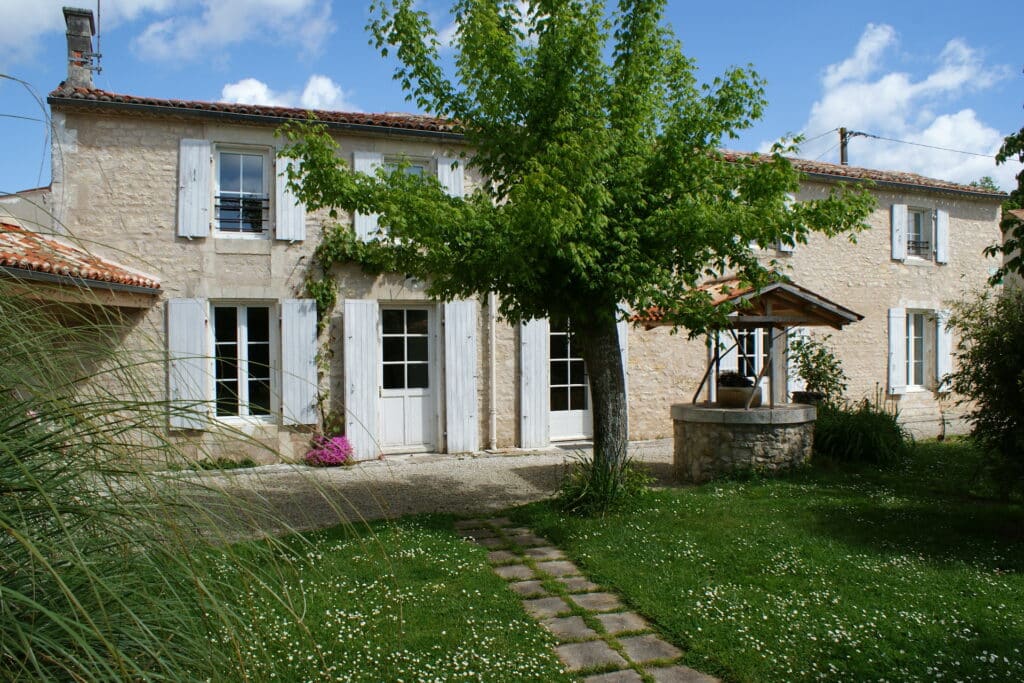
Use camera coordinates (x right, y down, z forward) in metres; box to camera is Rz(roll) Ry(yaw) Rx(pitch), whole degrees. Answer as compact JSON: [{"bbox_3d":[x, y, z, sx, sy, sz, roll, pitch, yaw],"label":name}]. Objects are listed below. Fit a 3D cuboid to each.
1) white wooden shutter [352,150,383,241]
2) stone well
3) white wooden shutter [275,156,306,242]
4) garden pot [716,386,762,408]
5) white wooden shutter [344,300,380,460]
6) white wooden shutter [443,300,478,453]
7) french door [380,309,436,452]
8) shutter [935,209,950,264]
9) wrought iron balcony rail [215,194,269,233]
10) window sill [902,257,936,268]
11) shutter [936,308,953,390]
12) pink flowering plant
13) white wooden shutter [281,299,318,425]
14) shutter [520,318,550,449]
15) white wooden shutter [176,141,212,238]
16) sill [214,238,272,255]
[{"bbox_3d":[-2.000,-2.014,10.728,0.390,1.220,0.050,-1,0,-23],"label":"white wooden shutter"},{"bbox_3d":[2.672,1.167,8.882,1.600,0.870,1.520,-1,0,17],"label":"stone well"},{"bbox_3d":[-3.123,-2.095,10.864,0.411,1.317,0.045,-1,0,-23],"label":"white wooden shutter"},{"bbox_3d":[2.871,0.708,9.680,0.550,0.265,0.530,0,0,16],"label":"garden pot"},{"bbox_3d":[-2.080,0.529,10.688,0.460,2.200,0.050,-1,0,-23],"label":"white wooden shutter"},{"bbox_3d":[-0.726,0.523,11.257,0.480,2.200,0.050,-1,0,-23],"label":"white wooden shutter"},{"bbox_3d":[-1.595,0.569,11.806,0.921,2.262,0.070,-1,0,-23],"label":"french door"},{"bbox_3d":[9.147,-2.224,16.293,0.367,1.148,0.045,-1,0,-23],"label":"shutter"},{"bbox_3d":[-3.776,-1.787,10.761,0.741,0.464,0.040,-1,0,-23],"label":"wrought iron balcony rail"},{"bbox_3d":[7.930,-1.520,14.966,0.860,0.130,0.220,-1,0,-23],"label":"window sill"},{"bbox_3d":[9.215,0.195,16.321,0.433,1.783,0.045,-1,0,-23],"label":"shutter"},{"bbox_3d":[-2.447,1.464,10.271,0.600,0.380,0.450,-1,0,-23],"label":"pink flowering plant"},{"bbox_3d":[-2.857,0.277,10.362,0.450,1.690,0.050,-1,0,-23],"label":"white wooden shutter"},{"bbox_3d":[0.380,0.534,12.378,0.493,2.354,0.045,-1,0,-23],"label":"shutter"},{"bbox_3d":[-4.074,-1.963,9.856,0.360,1.240,0.050,-1,0,-23],"label":"white wooden shutter"},{"bbox_3d":[-3.759,-1.311,10.769,0.768,0.210,0.250,-1,0,-23],"label":"sill"}]

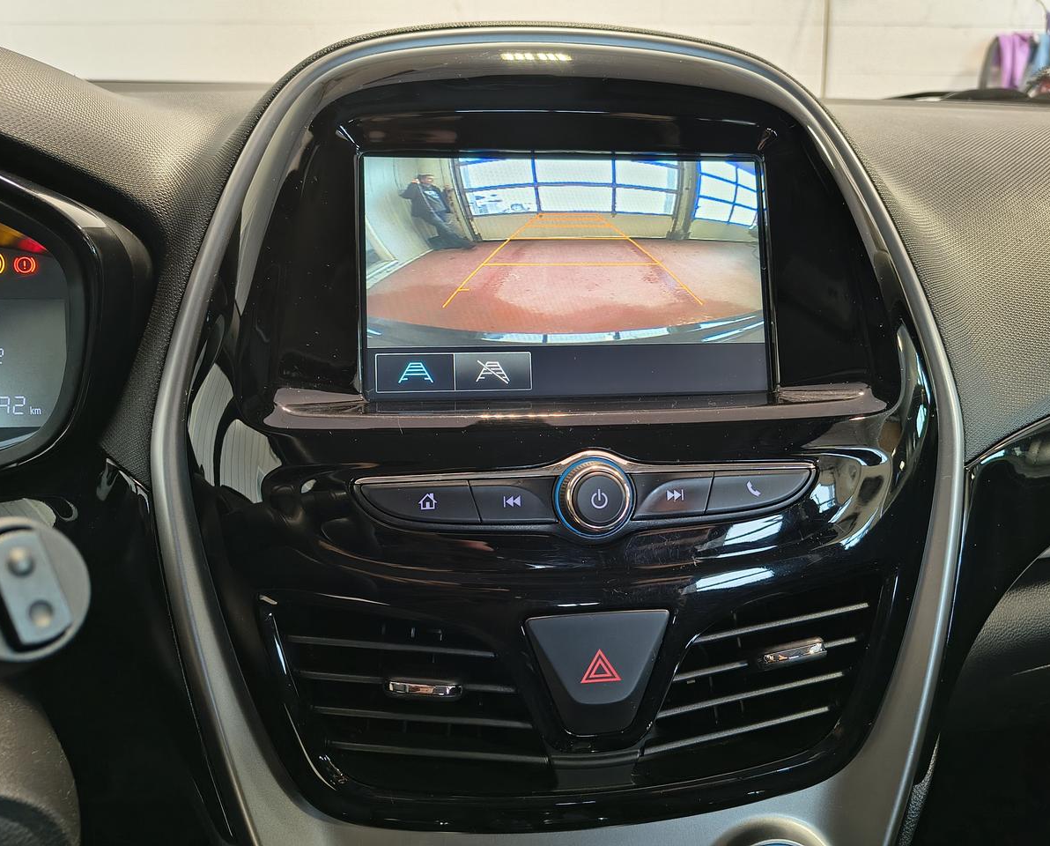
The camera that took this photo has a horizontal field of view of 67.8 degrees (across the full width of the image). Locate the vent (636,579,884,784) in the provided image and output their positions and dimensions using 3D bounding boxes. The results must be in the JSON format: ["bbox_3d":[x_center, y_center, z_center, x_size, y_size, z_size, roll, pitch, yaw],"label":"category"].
[{"bbox_3d":[0.083,0.087,0.280,0.091,0.064,0.030,-6,14,-16],"label":"vent"}]

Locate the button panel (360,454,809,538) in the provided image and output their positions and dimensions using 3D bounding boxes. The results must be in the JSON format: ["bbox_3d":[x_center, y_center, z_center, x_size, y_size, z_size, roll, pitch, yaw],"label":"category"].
[{"bbox_3d":[0.023,0.024,0.257,0.153,0.027,0.018,-1,-4,-6],"label":"button panel"}]

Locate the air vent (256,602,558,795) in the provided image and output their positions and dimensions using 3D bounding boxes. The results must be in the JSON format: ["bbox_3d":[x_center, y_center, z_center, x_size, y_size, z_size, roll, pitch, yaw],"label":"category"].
[{"bbox_3d":[-0.038,0.090,0.268,0.091,0.064,0.030,4,13,4],"label":"air vent"}]

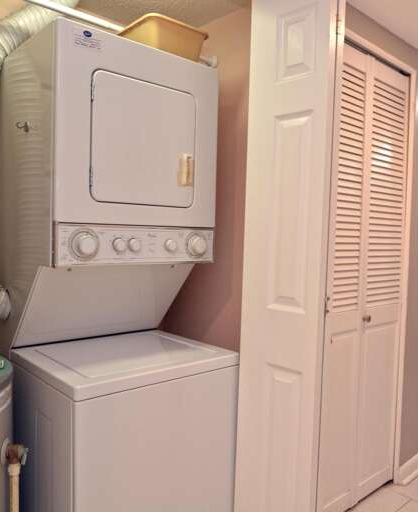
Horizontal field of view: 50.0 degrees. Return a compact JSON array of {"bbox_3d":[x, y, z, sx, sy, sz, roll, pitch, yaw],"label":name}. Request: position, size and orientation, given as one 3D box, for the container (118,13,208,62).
[{"bbox_3d":[-0.207,-0.752,1.708,0.265,0.150,0.320,-1,3,-42],"label":"container"}]

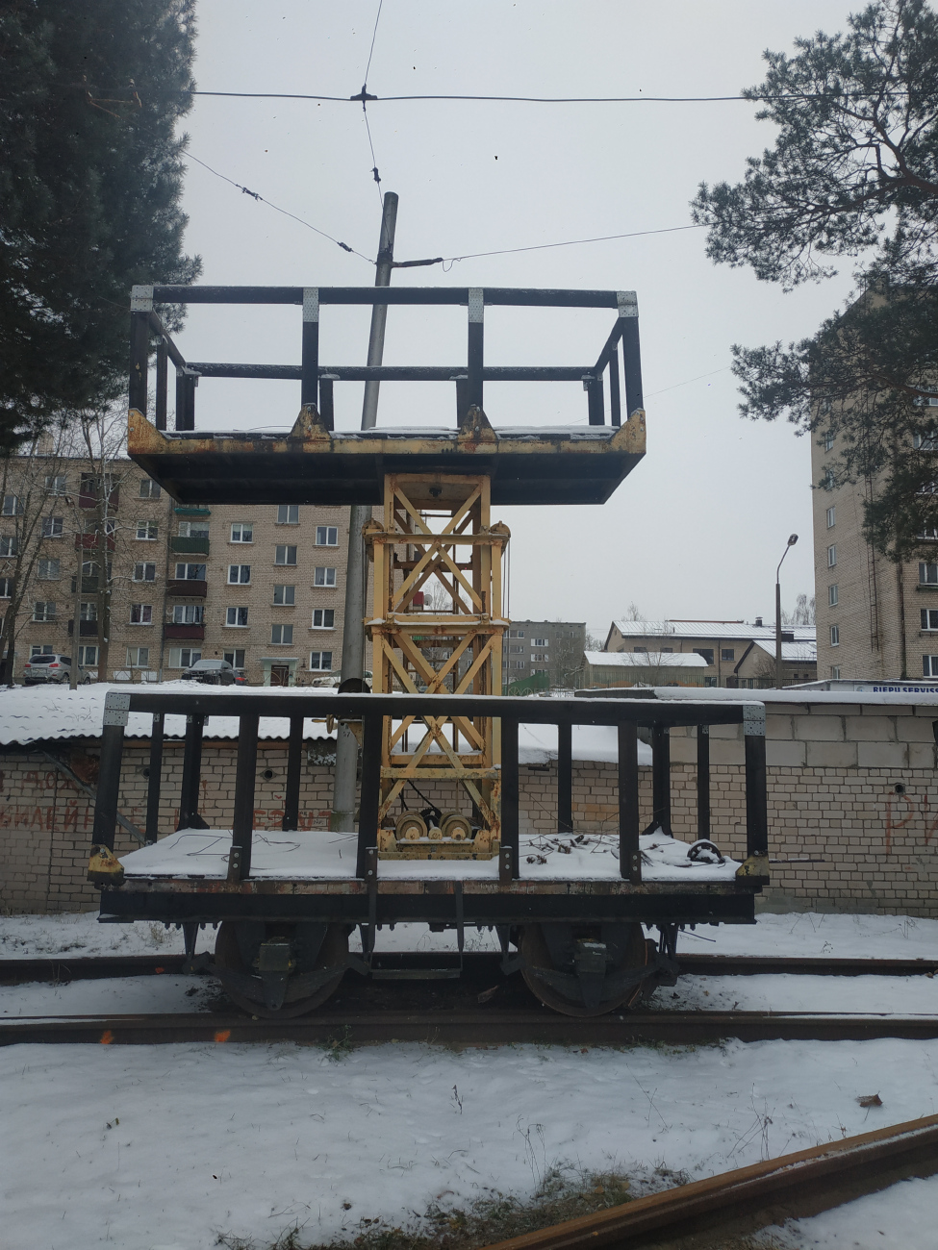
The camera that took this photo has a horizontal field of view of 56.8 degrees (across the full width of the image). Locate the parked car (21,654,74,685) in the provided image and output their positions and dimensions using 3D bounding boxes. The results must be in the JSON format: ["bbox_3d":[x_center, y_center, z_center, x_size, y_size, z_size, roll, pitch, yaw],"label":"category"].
[{"bbox_3d":[-23.320,2.759,49.581,1.890,1.760,4.680,2,-7,-2],"label":"parked car"}]

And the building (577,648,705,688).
[{"bbox_3d":[12.214,3.861,61.240,8.000,3.800,5.400,1,-7,0],"label":"building"}]

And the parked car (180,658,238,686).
[{"bbox_3d":[-14.842,2.926,49.585,1.920,1.660,4.820,2,-7,-2],"label":"parked car"}]

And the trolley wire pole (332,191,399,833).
[{"bbox_3d":[-1.156,-0.957,9.696,0.250,8.360,0.250,3,-7,0],"label":"trolley wire pole"}]

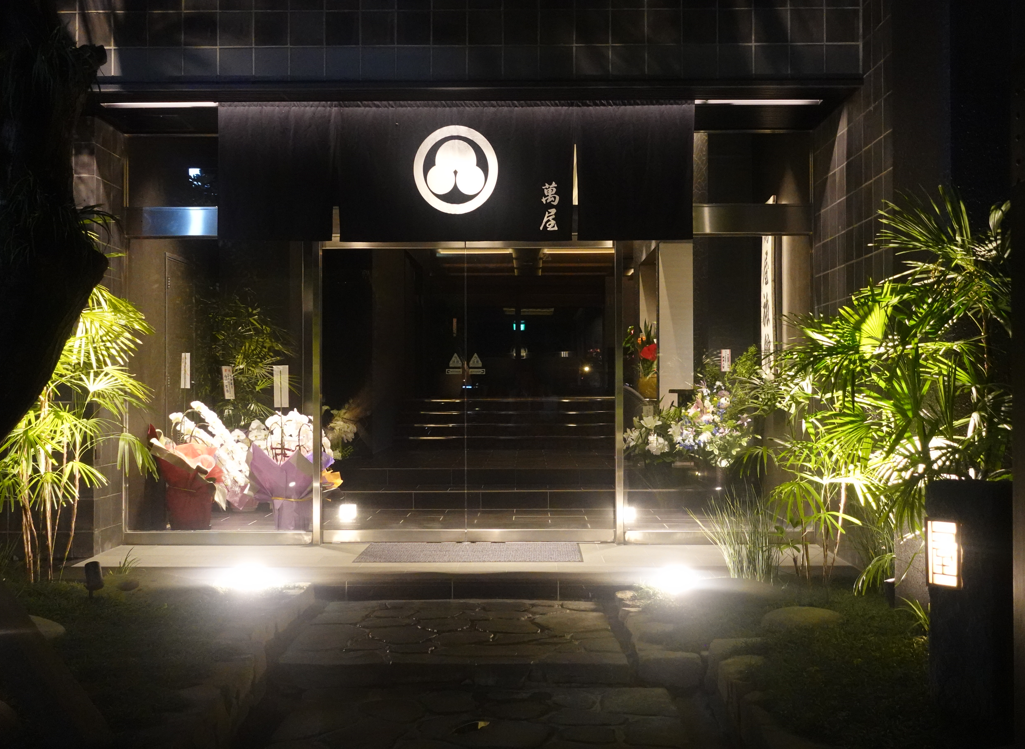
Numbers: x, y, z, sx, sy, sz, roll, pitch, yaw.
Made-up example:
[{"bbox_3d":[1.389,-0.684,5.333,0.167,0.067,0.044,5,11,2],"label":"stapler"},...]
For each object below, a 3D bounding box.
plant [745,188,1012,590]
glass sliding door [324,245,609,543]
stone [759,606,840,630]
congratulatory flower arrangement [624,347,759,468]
[{"bbox_3d":[1.956,0.079,6.450,1.500,2.120,1.250,0,-1,0],"label":"plant"},{"bbox_3d":[-0.309,0.118,8.400,2.050,2.090,0.090,0,-1,0],"label":"glass sliding door"},{"bbox_3d":[1.374,1.155,5.800,0.390,0.090,0.320,0,-1,0],"label":"stone"},{"bbox_3d":[1.600,0.315,10.900,1.200,1.120,0.750,0,-1,0],"label":"congratulatory flower arrangement"}]

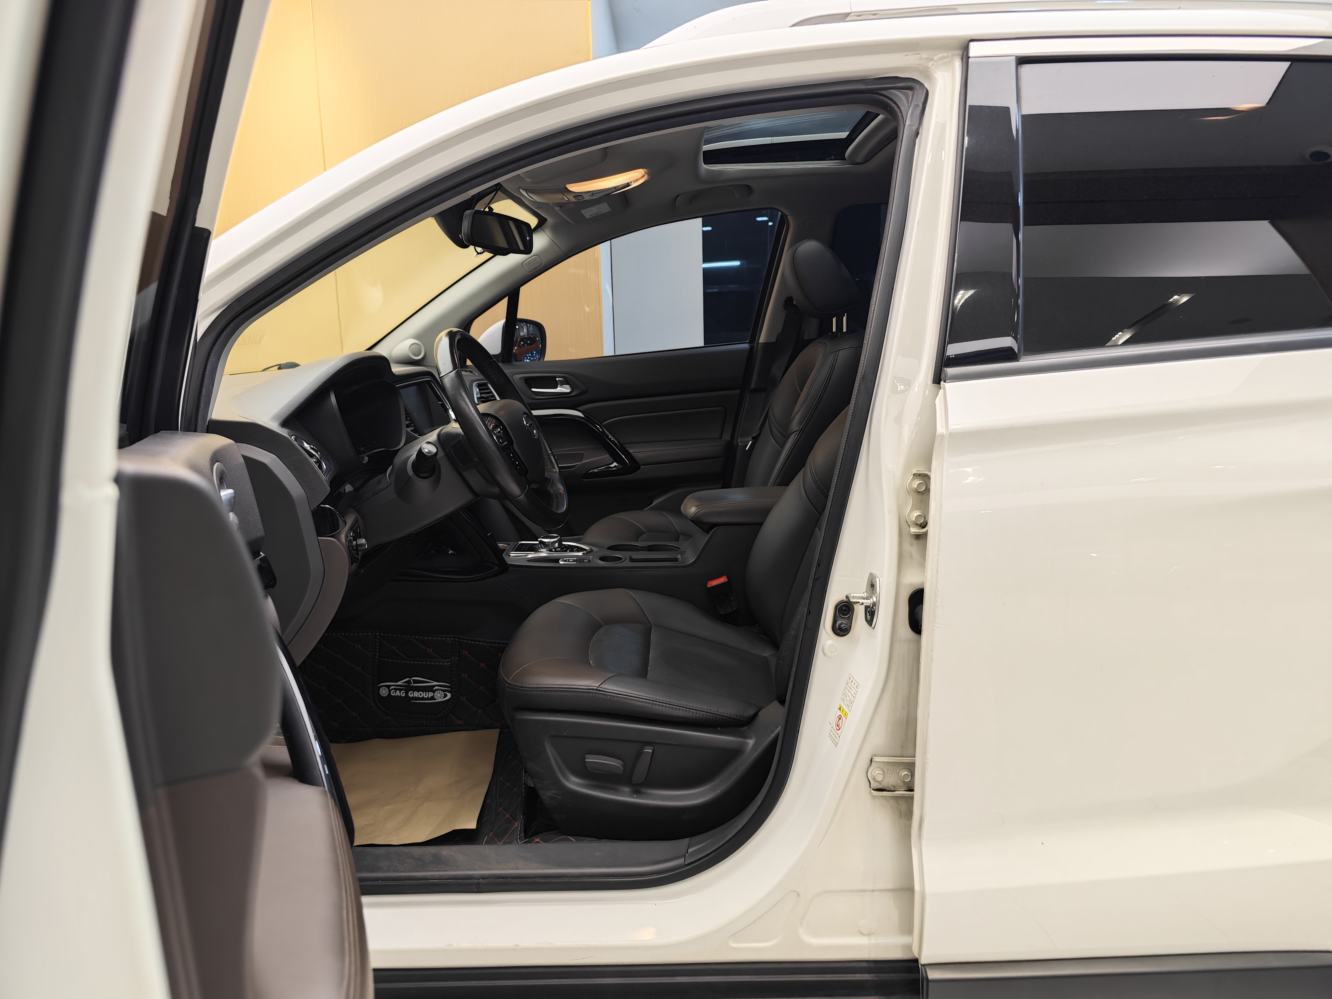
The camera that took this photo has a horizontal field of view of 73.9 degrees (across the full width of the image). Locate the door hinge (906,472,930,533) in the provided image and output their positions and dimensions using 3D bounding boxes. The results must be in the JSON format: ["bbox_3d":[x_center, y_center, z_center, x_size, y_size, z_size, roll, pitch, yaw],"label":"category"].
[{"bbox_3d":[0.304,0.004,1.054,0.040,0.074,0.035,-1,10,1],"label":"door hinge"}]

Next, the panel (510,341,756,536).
[{"bbox_3d":[-0.165,-0.135,2.579,0.830,0.600,0.130,-1,10,1],"label":"panel"}]

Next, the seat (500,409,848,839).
[{"bbox_3d":[0.143,0.014,1.526,0.820,0.960,0.530,-1,10,1],"label":"seat"}]

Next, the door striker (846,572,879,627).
[{"bbox_3d":[0.248,0.126,1.118,0.039,0.067,0.032,-3,10,-11],"label":"door striker"}]

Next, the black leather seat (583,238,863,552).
[{"bbox_3d":[0.131,-0.140,2.260,0.790,0.980,0.530,-1,10,1],"label":"black leather seat"}]

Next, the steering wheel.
[{"bbox_3d":[-0.289,-0.109,1.501,0.100,0.380,0.385,-28,9,5],"label":"steering wheel"}]

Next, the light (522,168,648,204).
[{"bbox_3d":[-0.165,-0.637,1.797,0.260,0.045,0.150,-10,10,2],"label":"light"}]

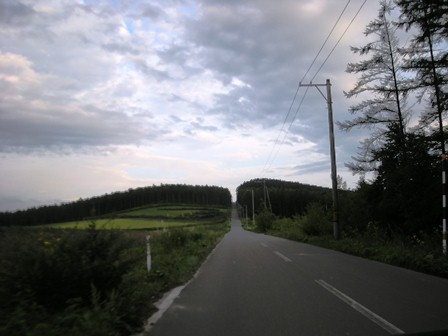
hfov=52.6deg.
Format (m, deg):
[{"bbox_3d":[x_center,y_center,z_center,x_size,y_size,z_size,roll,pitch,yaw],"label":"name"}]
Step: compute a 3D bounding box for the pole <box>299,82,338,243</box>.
[{"bbox_3d":[6.200,-0.611,29.668,2.150,10.750,0.340,-1,-7,1],"label":"pole"}]

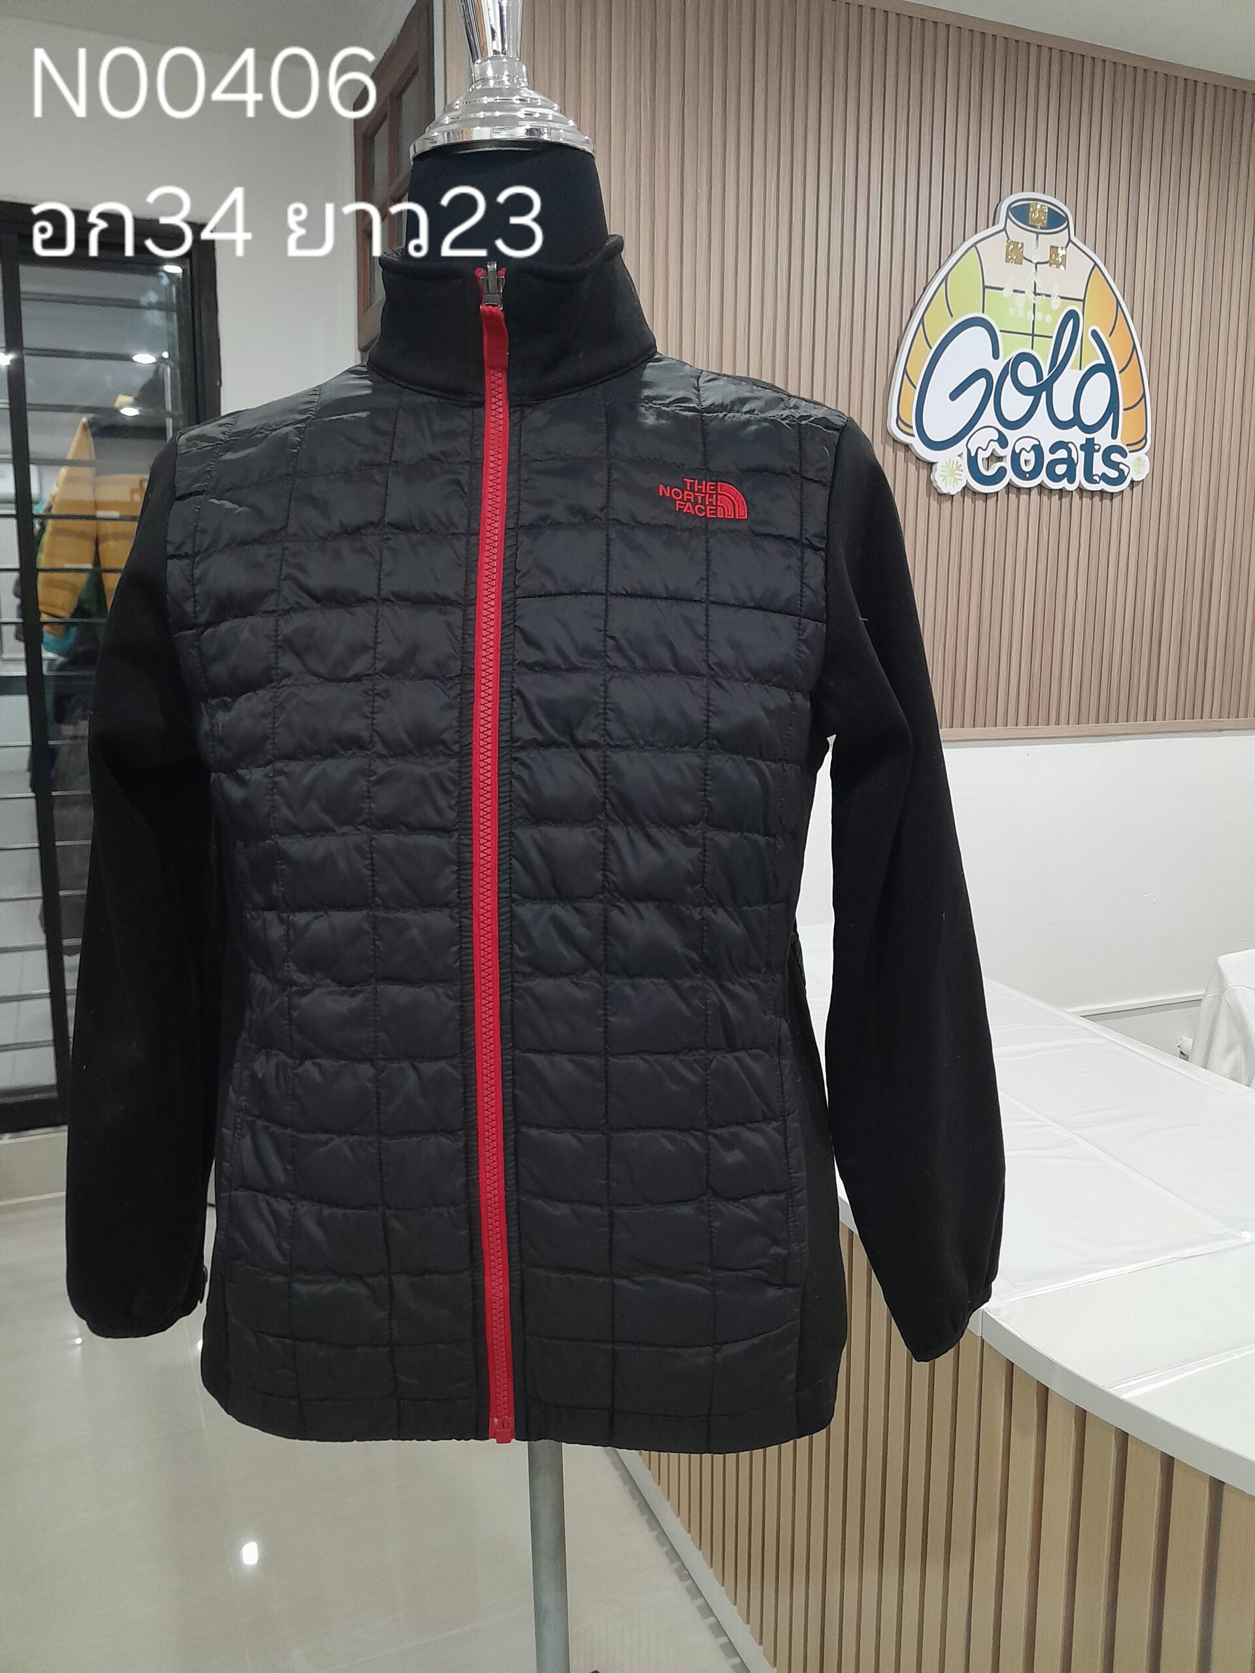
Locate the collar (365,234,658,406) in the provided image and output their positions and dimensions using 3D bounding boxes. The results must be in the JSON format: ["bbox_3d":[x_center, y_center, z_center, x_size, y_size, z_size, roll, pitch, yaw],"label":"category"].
[{"bbox_3d":[-0.064,-0.284,0.700,0.162,0.110,0.148,0,8,0],"label":"collar"}]

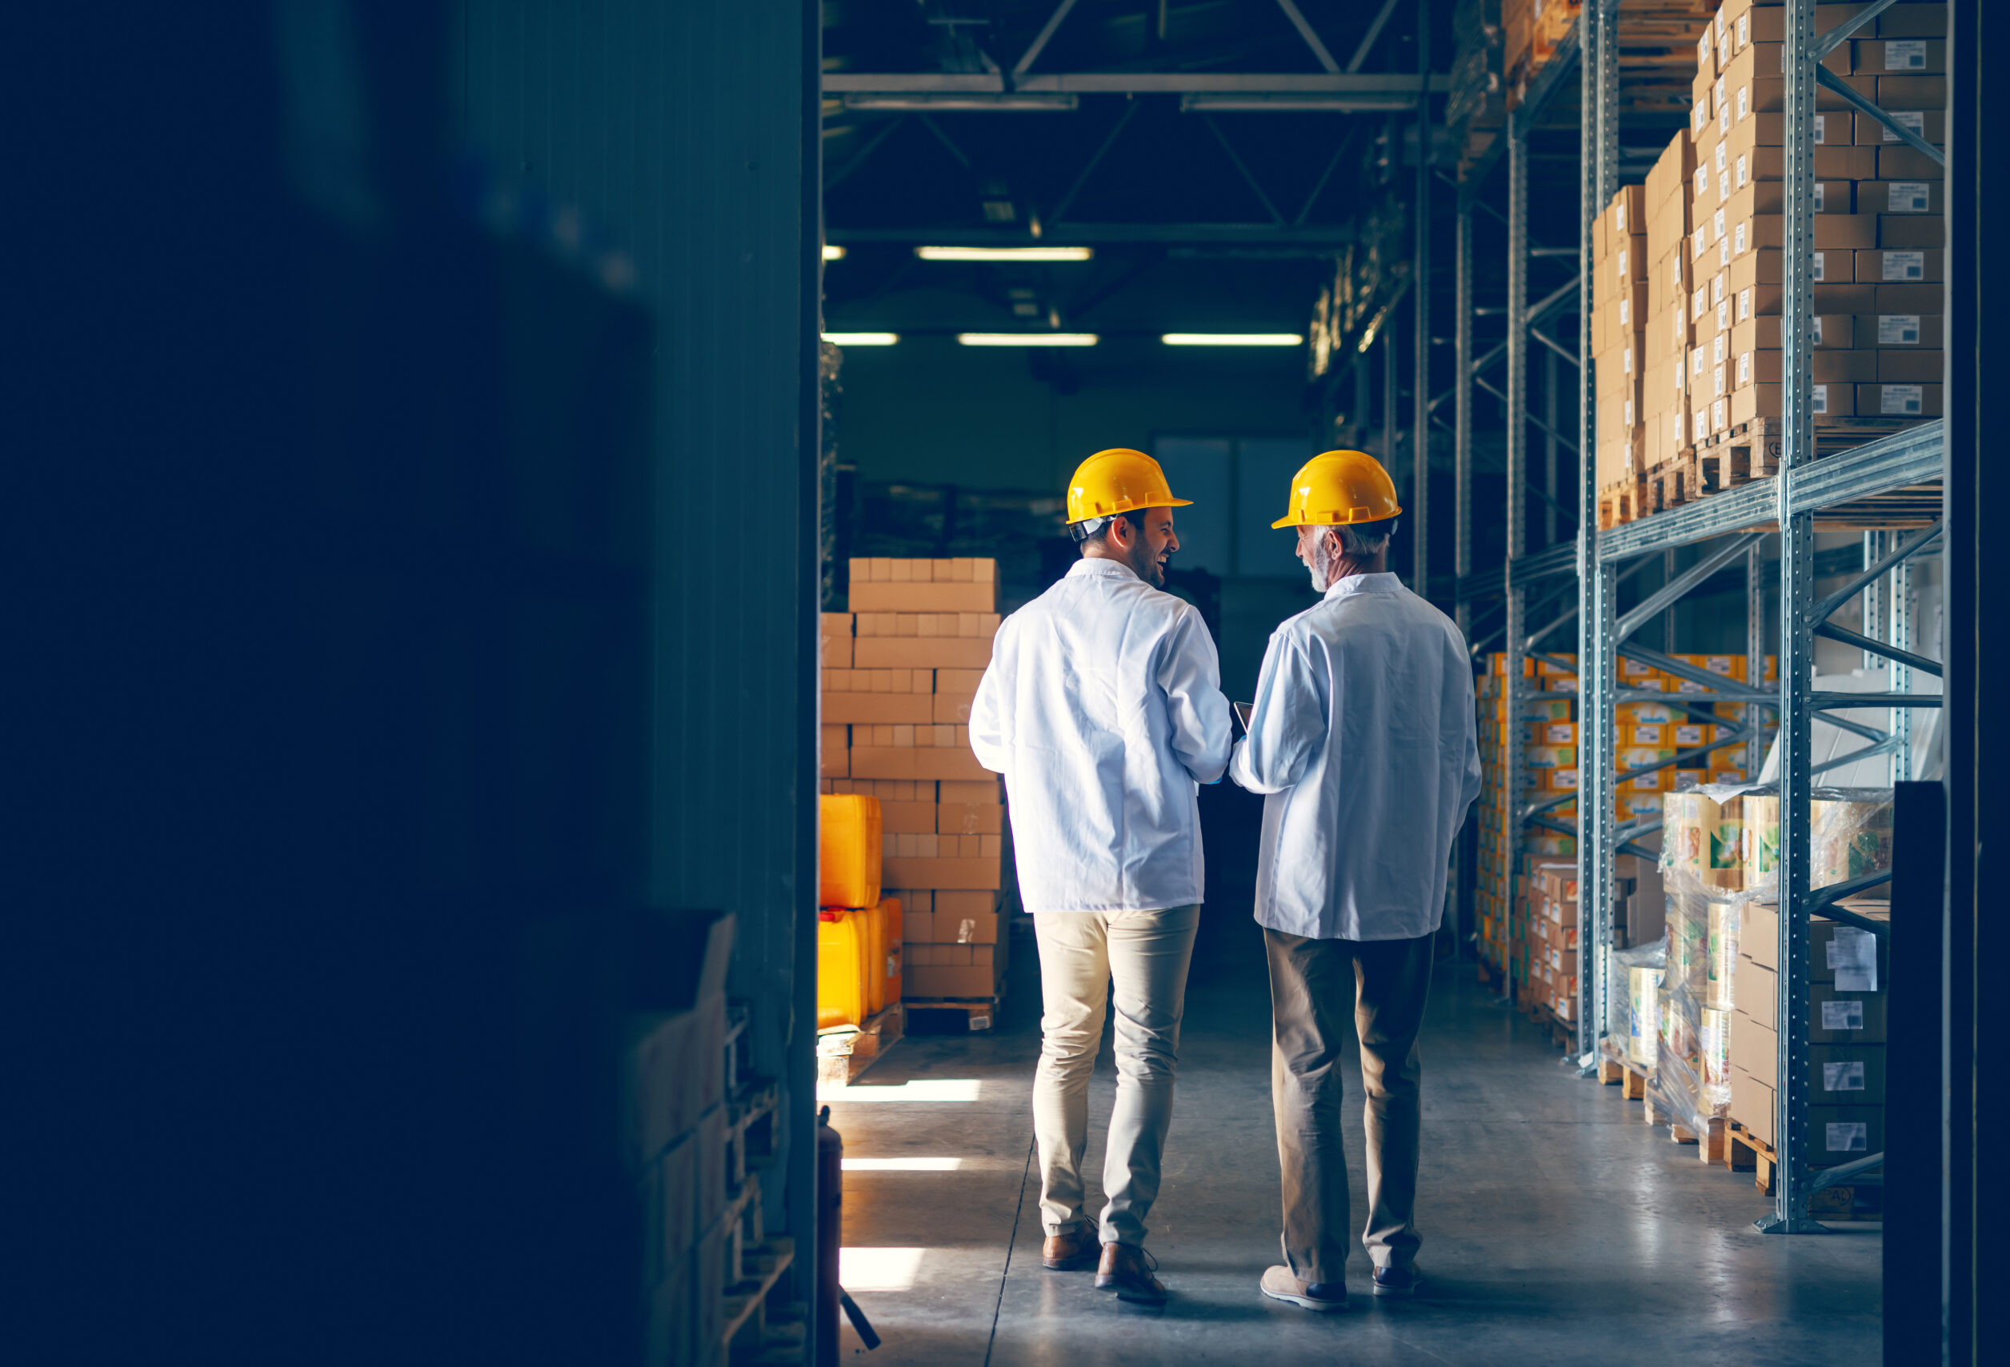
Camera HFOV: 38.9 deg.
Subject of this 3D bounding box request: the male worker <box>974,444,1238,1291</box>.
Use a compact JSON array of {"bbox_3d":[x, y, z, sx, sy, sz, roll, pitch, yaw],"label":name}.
[{"bbox_3d":[0.217,0.402,6.430,0.590,1.860,0.550,0,0,14],"label":"male worker"}]

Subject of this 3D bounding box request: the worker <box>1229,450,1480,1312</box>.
[{"bbox_3d":[0.770,0.408,6.290,0.550,1.840,0.480,0,0,-13],"label":"worker"}]

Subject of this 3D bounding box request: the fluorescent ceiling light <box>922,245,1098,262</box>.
[{"bbox_3d":[0.000,-3.096,20.500,1.280,0.095,0.130,0,0,2],"label":"fluorescent ceiling light"}]

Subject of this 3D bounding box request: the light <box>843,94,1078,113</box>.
[{"bbox_3d":[-0.241,-3.160,15.500,1.280,0.095,0.130,0,0,2],"label":"light"}]

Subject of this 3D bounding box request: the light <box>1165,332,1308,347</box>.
[{"bbox_3d":[2.039,-3.066,25.350,1.280,0.095,0.130,0,0,2],"label":"light"}]

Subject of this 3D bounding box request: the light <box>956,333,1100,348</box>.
[{"bbox_3d":[0.200,-3.072,25.400,1.280,0.095,0.130,0,0,2],"label":"light"}]

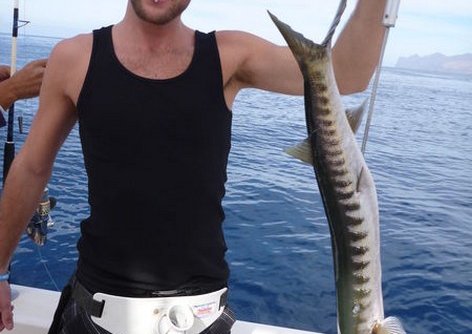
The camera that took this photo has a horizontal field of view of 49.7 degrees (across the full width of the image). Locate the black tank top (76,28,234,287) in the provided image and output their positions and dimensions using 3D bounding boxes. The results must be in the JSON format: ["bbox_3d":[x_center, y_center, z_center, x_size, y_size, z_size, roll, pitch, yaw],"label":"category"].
[{"bbox_3d":[-0.167,-0.010,1.050,0.335,0.550,0.235,3,12,-3],"label":"black tank top"}]

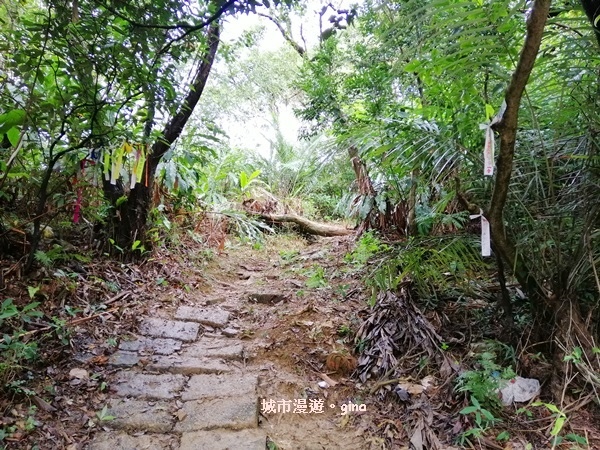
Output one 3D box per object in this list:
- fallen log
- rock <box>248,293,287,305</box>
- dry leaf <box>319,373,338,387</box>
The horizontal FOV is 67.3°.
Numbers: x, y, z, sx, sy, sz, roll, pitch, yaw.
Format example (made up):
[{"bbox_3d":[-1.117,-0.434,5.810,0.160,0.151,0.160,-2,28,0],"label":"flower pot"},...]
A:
[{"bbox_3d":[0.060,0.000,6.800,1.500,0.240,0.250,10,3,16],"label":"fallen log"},{"bbox_3d":[-0.294,0.660,4.060,0.340,0.110,0.200,1,0,-2],"label":"rock"},{"bbox_3d":[0.174,0.929,2.700,0.080,0.025,0.140,-9,15,-38],"label":"dry leaf"}]

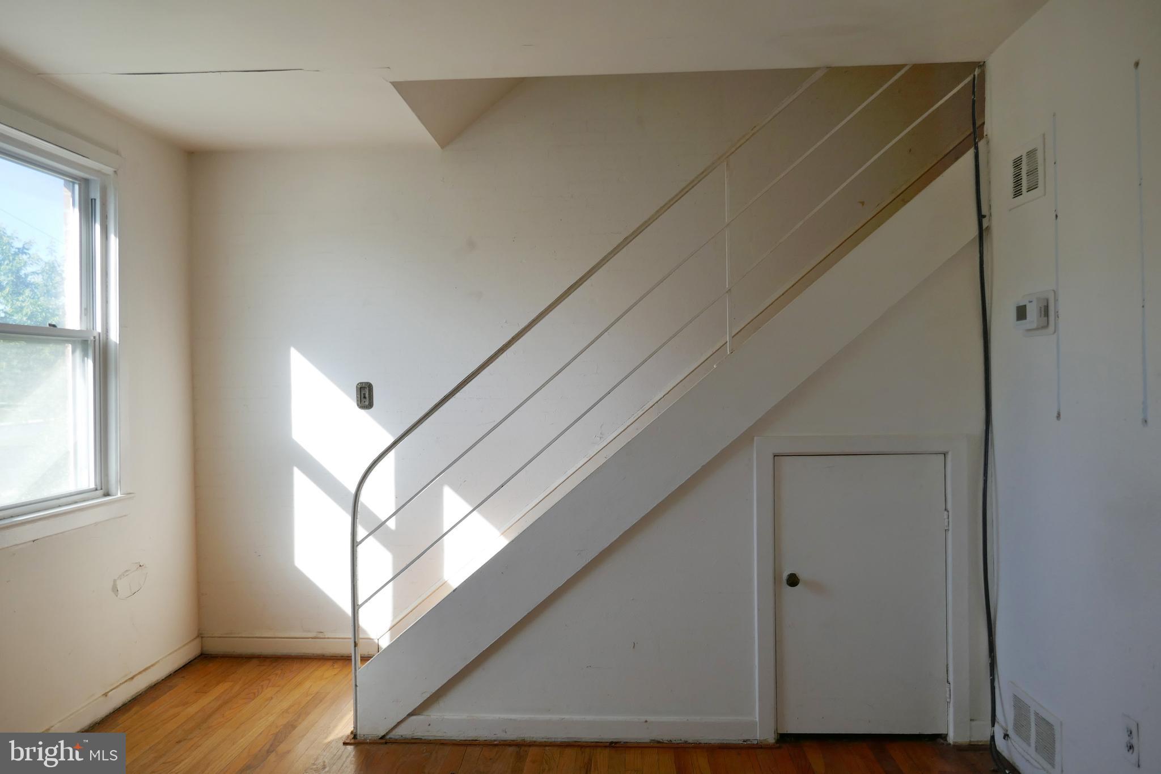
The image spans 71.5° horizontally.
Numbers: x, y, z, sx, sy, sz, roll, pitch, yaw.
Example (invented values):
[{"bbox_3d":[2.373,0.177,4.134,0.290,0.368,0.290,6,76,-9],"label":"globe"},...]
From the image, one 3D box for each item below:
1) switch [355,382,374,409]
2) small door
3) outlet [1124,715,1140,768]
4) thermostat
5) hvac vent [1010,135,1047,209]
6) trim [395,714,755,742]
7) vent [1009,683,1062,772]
[{"bbox_3d":[-1.057,0.045,3.947,0.083,0.134,0.016,-1,0,3],"label":"switch"},{"bbox_3d":[1.025,0.758,2.954,0.611,1.021,0.040,-1,0,3],"label":"small door"},{"bbox_3d":[1.440,0.928,2.116,0.010,0.114,0.069,-1,0,3],"label":"outlet"},{"bbox_3d":[1.431,-0.230,2.561,0.045,0.138,0.196,-1,0,3],"label":"thermostat"},{"bbox_3d":[1.443,-0.693,2.623,0.015,0.195,0.236,-1,0,3],"label":"hvac vent"},{"bbox_3d":[-0.039,1.276,3.009,1.379,0.092,0.018,-1,0,3],"label":"trim"},{"bbox_3d":[1.469,1.115,2.622,0.015,0.194,0.329,-1,0,3],"label":"vent"}]

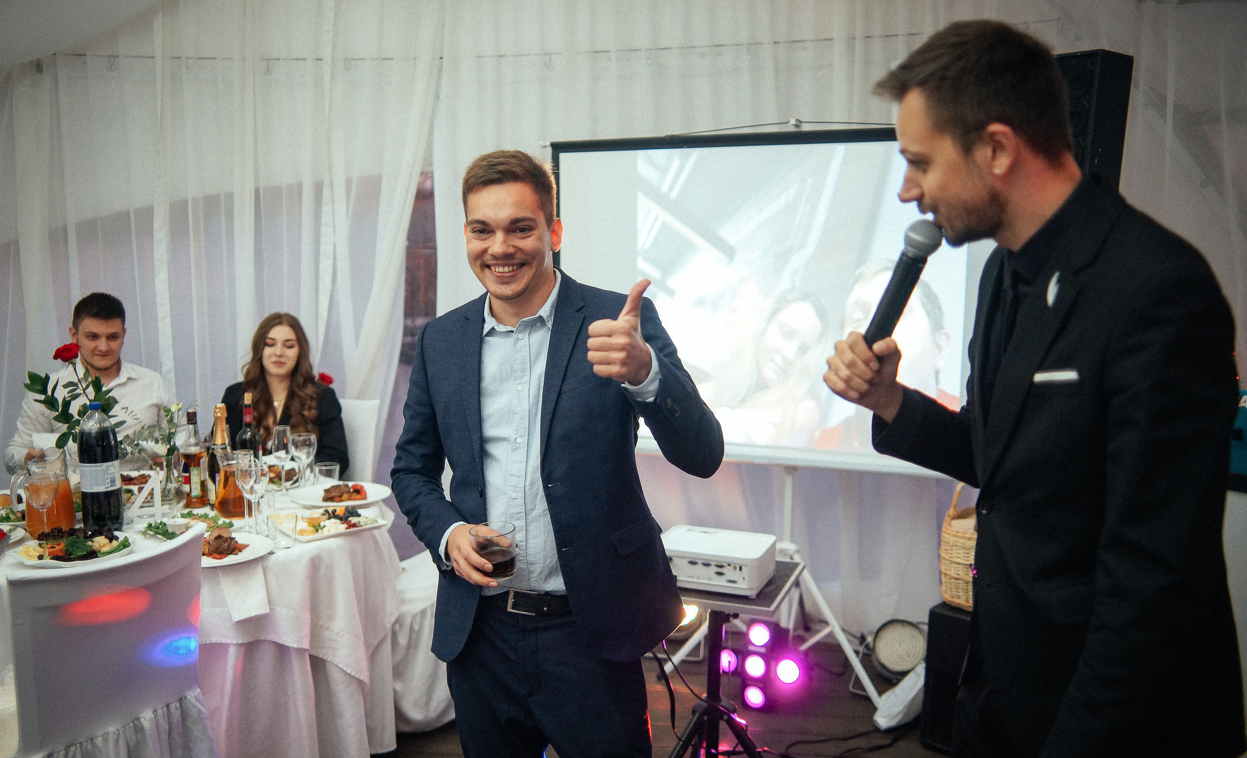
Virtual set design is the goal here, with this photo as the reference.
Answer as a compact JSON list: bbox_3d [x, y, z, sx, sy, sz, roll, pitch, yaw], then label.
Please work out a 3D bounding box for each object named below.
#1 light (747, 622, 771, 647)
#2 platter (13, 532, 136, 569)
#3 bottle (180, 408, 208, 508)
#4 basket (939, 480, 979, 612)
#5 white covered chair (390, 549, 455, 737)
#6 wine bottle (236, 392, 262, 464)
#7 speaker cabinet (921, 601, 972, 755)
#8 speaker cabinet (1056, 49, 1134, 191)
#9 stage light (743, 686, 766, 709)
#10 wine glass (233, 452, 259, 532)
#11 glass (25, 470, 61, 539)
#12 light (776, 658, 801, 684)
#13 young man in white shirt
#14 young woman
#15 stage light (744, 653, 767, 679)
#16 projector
[{"bbox_3d":[0.448,0.840,3.165,0.077,0.077,0.060,4,-20,21],"label":"light"},{"bbox_3d":[-1.385,0.409,2.438,0.300,0.070,0.275,-4,10,-30],"label":"platter"},{"bbox_3d":[-1.206,0.215,2.724,0.080,0.290,0.080,1,9,0],"label":"bottle"},{"bbox_3d":[1.199,0.510,3.033,0.300,0.410,0.220,8,11,37],"label":"basket"},{"bbox_3d":[-0.667,0.620,3.243,0.430,0.950,0.520,8,11,38],"label":"white covered chair"},{"bbox_3d":[-1.175,0.198,3.041,0.075,0.316,0.075,-2,9,-21],"label":"wine bottle"},{"bbox_3d":[1.248,0.937,3.072,0.420,0.445,0.430,8,11,37],"label":"speaker cabinet"},{"bbox_3d":[1.258,-0.561,2.679,0.230,0.620,0.160,-8,12,-41],"label":"speaker cabinet"},{"bbox_3d":[0.440,1.036,3.201,0.077,0.077,0.060,4,10,21],"label":"stage light"},{"bbox_3d":[-1.030,0.307,2.649,0.063,0.220,0.063,-2,9,-21],"label":"wine glass"},{"bbox_3d":[-1.453,0.314,2.426,0.082,0.185,0.082,1,9,0],"label":"glass"},{"bbox_3d":[0.551,0.964,3.219,0.088,0.088,0.070,4,-1,19],"label":"light"},{"bbox_3d":[-1.611,0.408,3.047,0.560,1.328,0.750,-4,10,-24],"label":"young man in white shirt"},{"bbox_3d":[-1.199,0.421,3.421,0.480,1.280,0.660,1,9,-2],"label":"young woman"},{"bbox_3d":[0.436,0.932,3.163,0.077,0.077,0.060,4,-6,21],"label":"stage light"},{"bbox_3d":[0.253,0.503,2.699,0.305,0.105,0.232,4,9,20],"label":"projector"}]

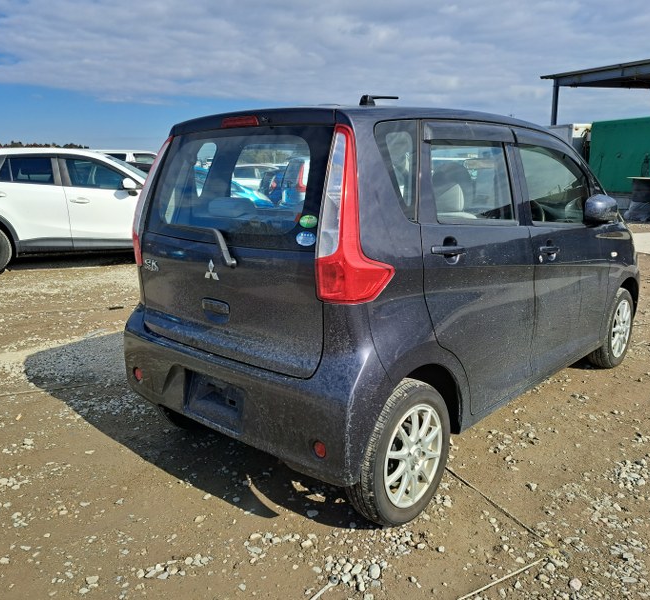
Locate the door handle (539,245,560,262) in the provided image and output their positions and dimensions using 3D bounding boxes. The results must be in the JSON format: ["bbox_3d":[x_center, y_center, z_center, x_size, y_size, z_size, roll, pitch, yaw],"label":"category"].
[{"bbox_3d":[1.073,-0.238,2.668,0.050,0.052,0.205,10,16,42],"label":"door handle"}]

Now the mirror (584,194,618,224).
[{"bbox_3d":[1.474,-0.482,2.970,0.140,0.165,0.210,10,16,42],"label":"mirror"}]

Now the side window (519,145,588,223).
[{"bbox_3d":[1.199,-0.599,2.860,0.080,0.420,0.780,10,16,42],"label":"side window"}]

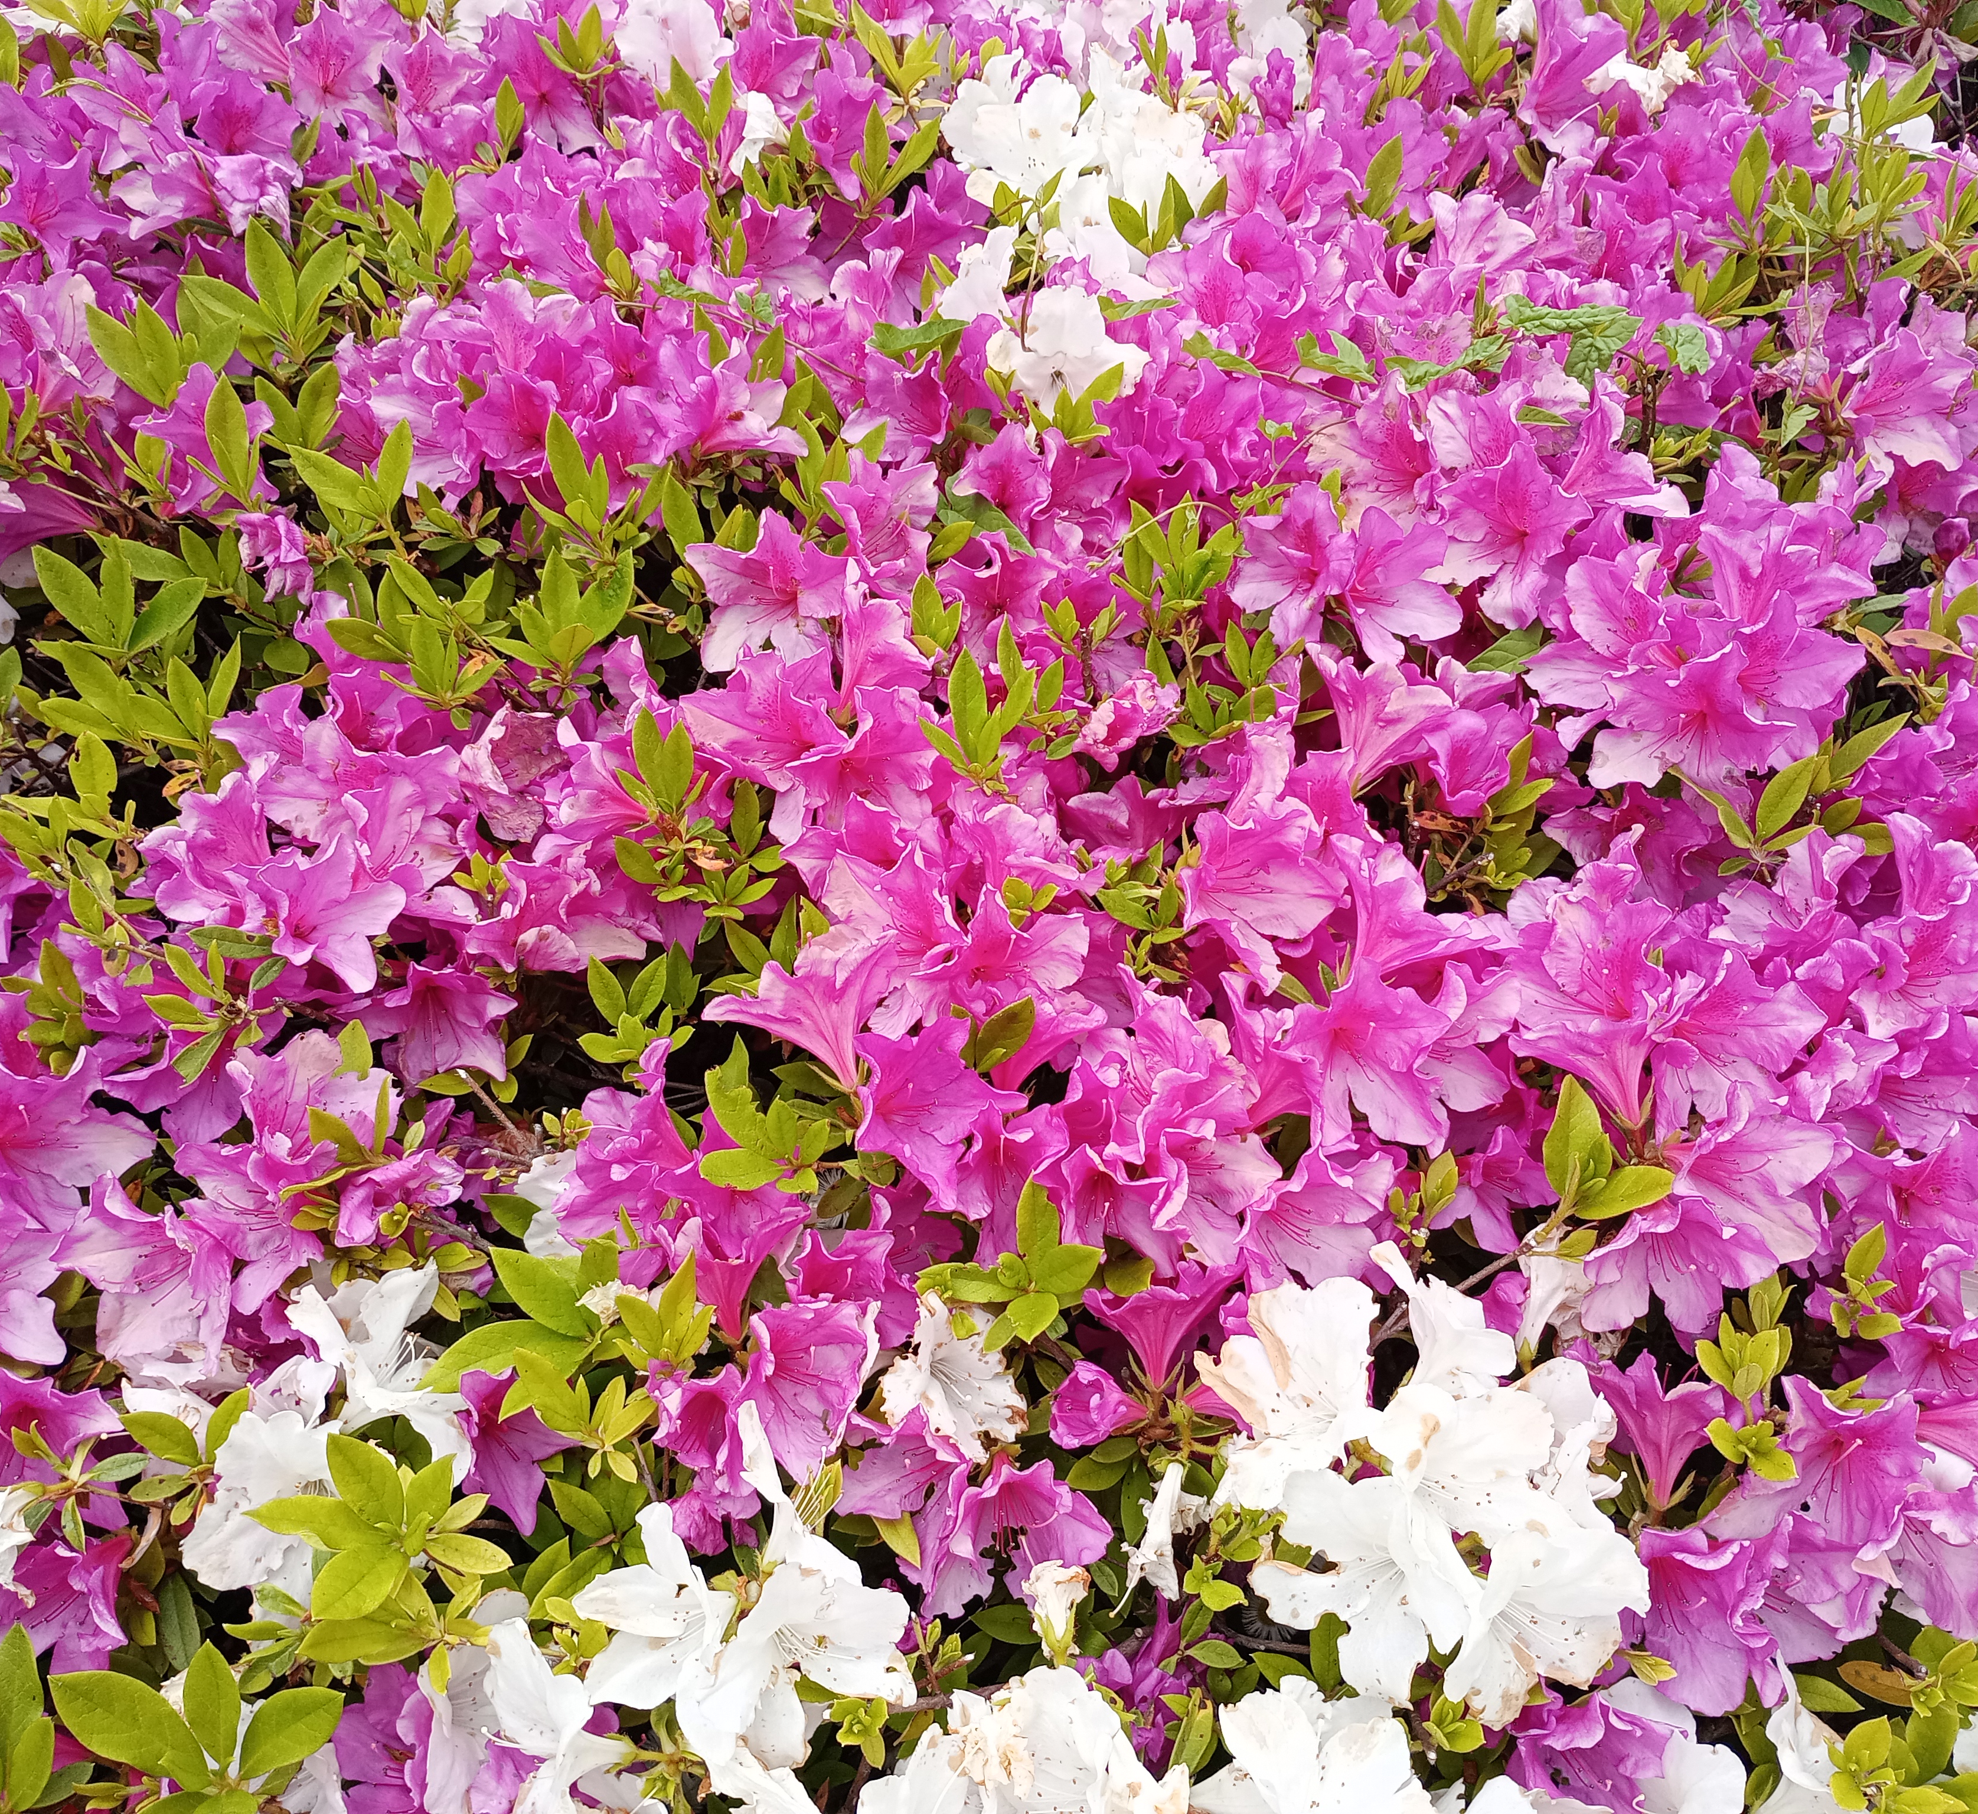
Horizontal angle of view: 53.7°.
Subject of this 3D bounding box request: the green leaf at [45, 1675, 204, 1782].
[{"bbox_3d":[-0.260,0.248,0.590,0.056,0.011,0.023,37,57,-5],"label":"green leaf"}]

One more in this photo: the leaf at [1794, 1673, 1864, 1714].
[{"bbox_3d":[0.301,0.284,0.708,0.030,0.008,0.017,20,51,29],"label":"leaf"}]

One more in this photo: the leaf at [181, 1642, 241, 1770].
[{"bbox_3d":[-0.234,0.242,0.590,0.018,0.009,0.035,-8,75,-14],"label":"leaf"}]

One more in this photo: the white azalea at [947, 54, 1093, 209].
[{"bbox_3d":[0.016,-0.437,1.100,0.082,0.080,0.052,6,6,5],"label":"white azalea"}]

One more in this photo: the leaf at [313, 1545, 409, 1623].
[{"bbox_3d":[-0.212,0.230,0.662,0.026,0.009,0.040,37,39,17],"label":"leaf"}]

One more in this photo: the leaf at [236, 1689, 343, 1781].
[{"bbox_3d":[-0.211,0.251,0.590,0.039,0.010,0.019,-40,69,-11],"label":"leaf"}]

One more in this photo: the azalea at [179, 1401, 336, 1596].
[{"bbox_3d":[-0.235,0.191,0.630,0.060,0.045,0.062,-7,88,-31],"label":"azalea"}]

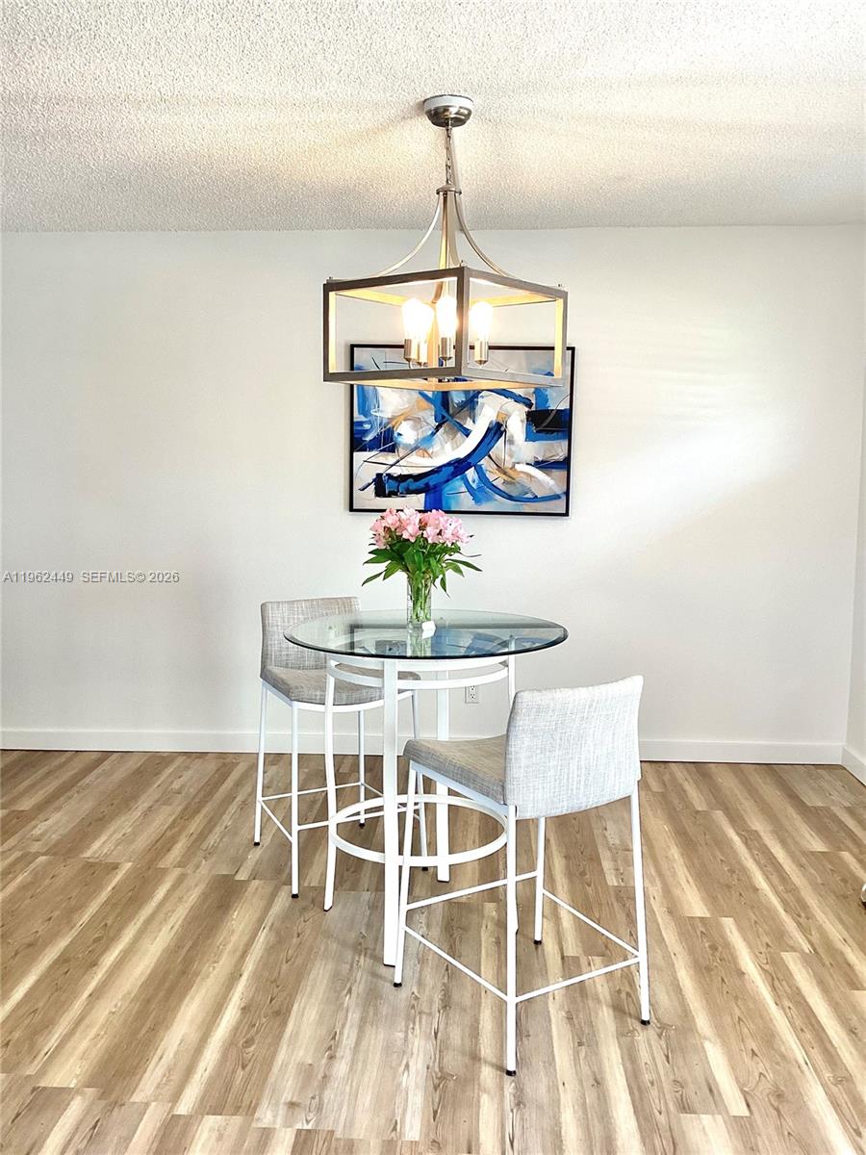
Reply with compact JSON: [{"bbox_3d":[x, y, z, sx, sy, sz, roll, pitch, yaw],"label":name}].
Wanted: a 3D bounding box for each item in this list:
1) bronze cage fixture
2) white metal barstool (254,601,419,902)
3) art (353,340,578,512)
[{"bbox_3d":[0.042,-0.977,3.045,0.515,0.807,0.515,5,8,38],"label":"bronze cage fixture"},{"bbox_3d":[-0.347,0.551,3.634,0.490,0.900,0.510,-3,7,-27],"label":"white metal barstool"},{"bbox_3d":[0.127,-0.671,4.737,1.014,0.762,0.035,1,7,3],"label":"art"}]

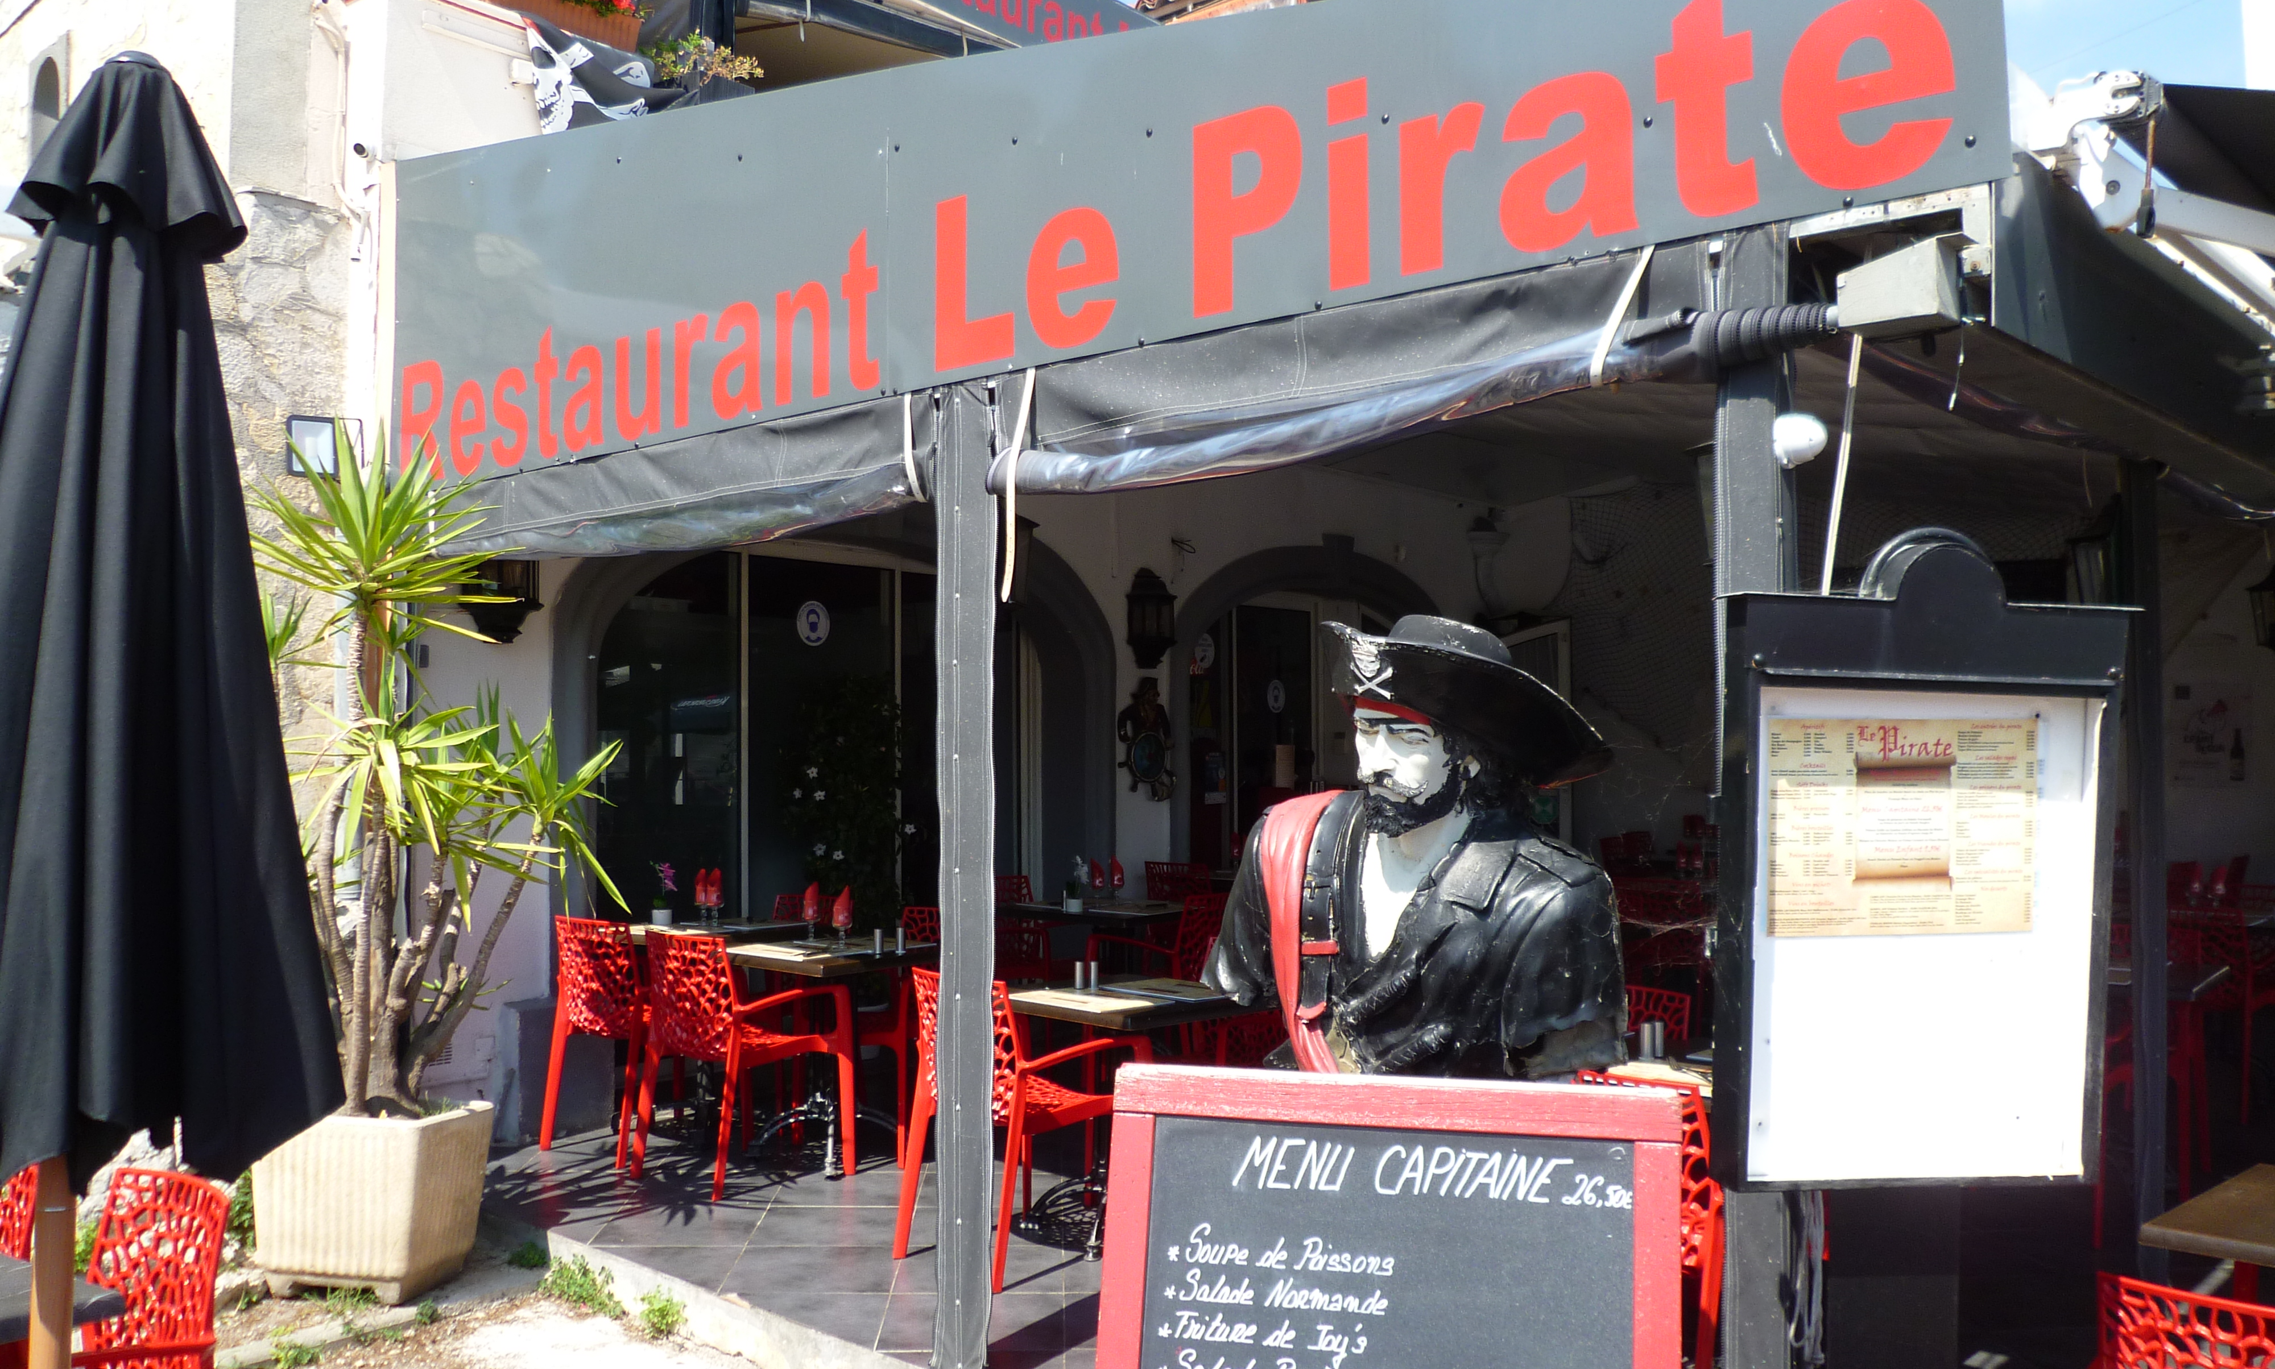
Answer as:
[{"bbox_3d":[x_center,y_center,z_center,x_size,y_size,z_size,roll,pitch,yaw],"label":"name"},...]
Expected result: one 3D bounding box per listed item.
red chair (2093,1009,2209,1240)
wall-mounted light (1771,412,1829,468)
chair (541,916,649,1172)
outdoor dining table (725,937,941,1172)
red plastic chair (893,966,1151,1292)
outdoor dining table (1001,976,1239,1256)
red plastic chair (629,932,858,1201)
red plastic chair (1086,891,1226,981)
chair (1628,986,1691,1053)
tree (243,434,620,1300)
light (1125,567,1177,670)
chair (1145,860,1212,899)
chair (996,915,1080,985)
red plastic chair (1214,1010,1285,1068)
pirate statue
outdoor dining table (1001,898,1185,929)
[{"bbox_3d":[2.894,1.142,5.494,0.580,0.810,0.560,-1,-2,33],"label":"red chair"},{"bbox_3d":[1.055,-0.390,2.933,0.085,0.087,0.070,-1,-2,40],"label":"wall-mounted light"},{"bbox_3d":[-1.748,1.227,6.536,0.580,0.820,0.560,-1,-2,39],"label":"chair"},{"bbox_3d":[-1.052,1.276,6.397,0.700,0.725,0.700,-1,-2,43],"label":"outdoor dining table"},{"bbox_3d":[-0.328,1.203,5.195,0.560,0.820,0.580,2,-2,-45],"label":"red plastic chair"},{"bbox_3d":[-0.052,1.257,5.352,0.700,0.725,0.700,-1,-2,44],"label":"outdoor dining table"},{"bbox_3d":[-1.320,1.212,6.072,0.580,0.815,0.550,-1,-1,40],"label":"red plastic chair"},{"bbox_3d":[0.170,1.234,7.421,0.550,0.815,0.580,-1,-1,44],"label":"red plastic chair"},{"bbox_3d":[1.090,1.187,4.502,0.580,0.815,0.550,-1,-1,36],"label":"chair"},{"bbox_3d":[-2.140,0.526,5.492,1.120,2.480,1.020,0,-1,-15],"label":"tree"},{"bbox_3d":[0.067,-0.332,9.175,0.200,0.520,0.250,-1,-2,43],"label":"light"},{"bbox_3d":[0.336,1.258,8.901,0.580,0.815,0.550,-1,-1,37],"label":"chair"},{"bbox_3d":[-0.422,1.286,8.278,0.560,0.820,0.580,-1,-2,33],"label":"chair"},{"bbox_3d":[0.190,1.205,5.601,0.580,0.815,0.550,-1,-1,44],"label":"red plastic chair"},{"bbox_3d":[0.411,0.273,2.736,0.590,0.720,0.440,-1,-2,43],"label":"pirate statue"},{"bbox_3d":[-0.120,1.280,7.641,0.700,0.730,0.600,-1,-1,33],"label":"outdoor dining table"}]

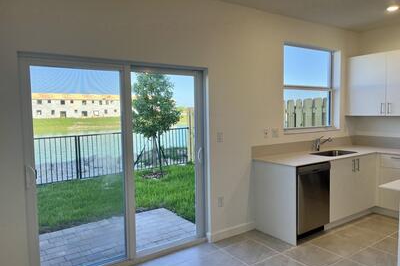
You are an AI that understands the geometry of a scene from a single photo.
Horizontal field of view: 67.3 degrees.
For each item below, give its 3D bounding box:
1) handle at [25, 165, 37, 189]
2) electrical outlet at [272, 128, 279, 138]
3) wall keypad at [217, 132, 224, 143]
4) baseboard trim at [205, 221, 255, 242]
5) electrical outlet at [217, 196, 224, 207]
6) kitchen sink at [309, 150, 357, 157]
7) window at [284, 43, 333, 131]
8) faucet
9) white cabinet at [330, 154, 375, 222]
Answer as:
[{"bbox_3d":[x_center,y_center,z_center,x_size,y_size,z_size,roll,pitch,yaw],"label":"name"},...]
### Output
[{"bbox_3d":[-1.401,0.372,2.459,0.043,0.207,0.078,-3,4,-32],"label":"handle"},{"bbox_3d":[1.010,0.009,3.998,0.078,0.118,0.010,-3,4,-32],"label":"electrical outlet"},{"bbox_3d":[0.238,0.058,3.507,0.075,0.118,0.020,-3,4,-32],"label":"wall keypad"},{"bbox_3d":[0.410,1.208,3.667,0.737,0.115,0.018,-3,4,-32],"label":"baseboard trim"},{"bbox_3d":[0.251,0.815,3.553,0.075,0.118,0.010,-3,4,-32],"label":"electrical outlet"},{"bbox_3d":[1.841,0.377,4.108,0.610,0.190,0.380,-3,4,-32],"label":"kitchen sink"},{"bbox_3d":[1.618,-0.647,4.521,1.251,1.209,0.074,-3,4,-32],"label":"window"},{"bbox_3d":[1.776,0.169,4.312,0.067,0.204,0.244,-3,4,-32],"label":"faucet"},{"bbox_3d":[1.881,0.687,4.202,1.051,0.777,0.599,-3,4,-32],"label":"white cabinet"}]

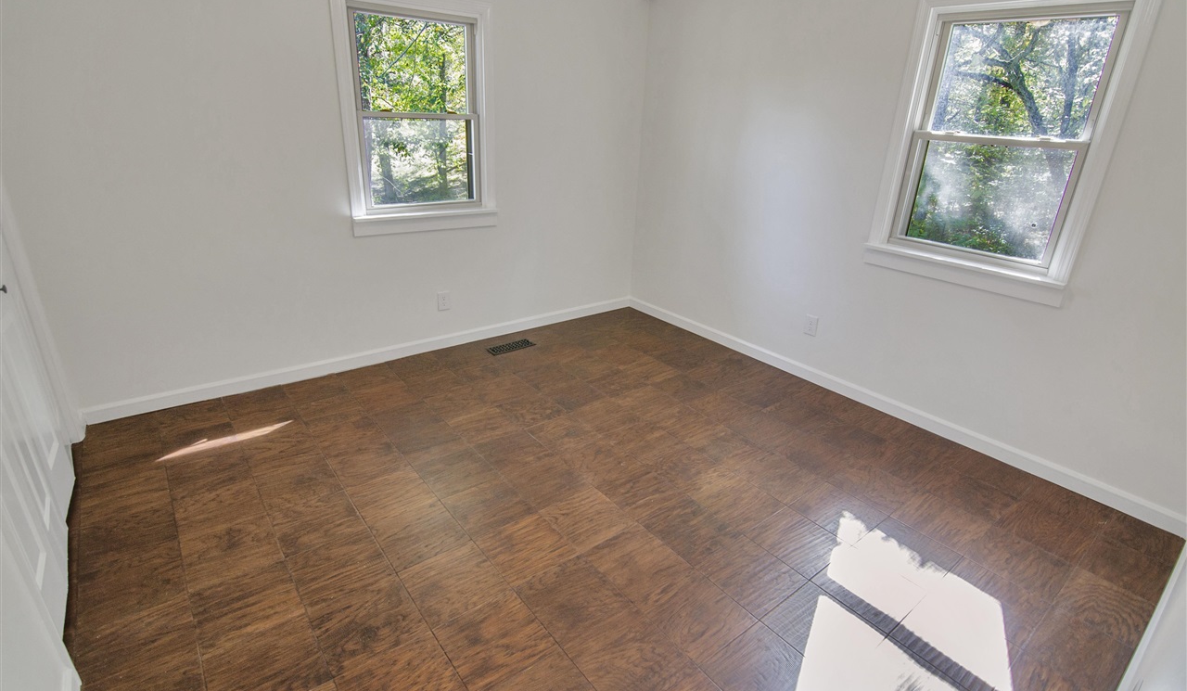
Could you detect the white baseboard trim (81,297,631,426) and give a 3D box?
[{"bbox_3d":[-1.145,-0.012,3.737,3.667,0.090,0.020,-15,28,-34],"label":"white baseboard trim"}]

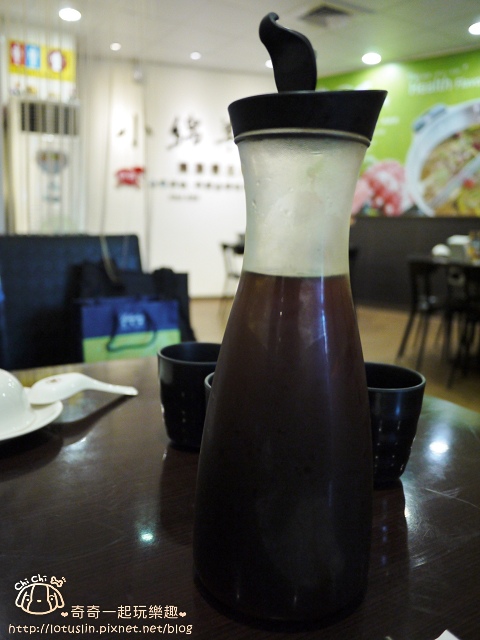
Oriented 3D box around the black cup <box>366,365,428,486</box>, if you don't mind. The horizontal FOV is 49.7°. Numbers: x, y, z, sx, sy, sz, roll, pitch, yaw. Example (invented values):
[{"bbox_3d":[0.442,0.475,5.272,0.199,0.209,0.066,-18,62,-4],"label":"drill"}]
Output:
[{"bbox_3d":[0.100,0.082,0.409,0.082,0.079,0.082,2,10,0],"label":"black cup"}]

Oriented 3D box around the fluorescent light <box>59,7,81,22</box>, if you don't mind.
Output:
[{"bbox_3d":[-1.561,-2.819,4.739,0.190,0.050,0.190,2,10,0],"label":"fluorescent light"}]

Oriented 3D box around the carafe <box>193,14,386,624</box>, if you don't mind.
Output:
[{"bbox_3d":[0.027,-0.002,0.267,0.099,0.288,0.099,2,10,0],"label":"carafe"}]

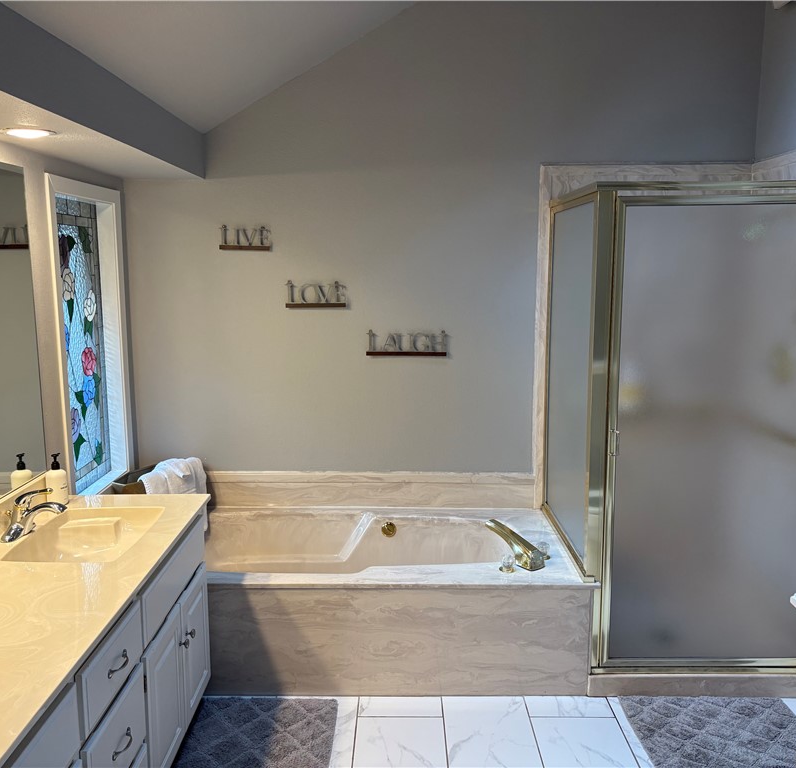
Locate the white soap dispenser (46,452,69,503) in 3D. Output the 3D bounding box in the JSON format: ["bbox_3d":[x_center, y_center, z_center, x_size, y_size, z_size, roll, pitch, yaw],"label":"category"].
[{"bbox_3d":[-1.174,0.326,2.656,0.071,0.173,0.071,0,9,1],"label":"white soap dispenser"}]

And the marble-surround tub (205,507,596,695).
[{"bbox_3d":[-0.205,0.876,3.236,1.844,0.455,0.843,0,9,1],"label":"marble-surround tub"}]

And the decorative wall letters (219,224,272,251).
[{"bbox_3d":[-0.677,-0.649,3.413,0.227,0.113,0.030,0,9,1],"label":"decorative wall letters"}]

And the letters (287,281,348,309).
[{"bbox_3d":[-0.364,-0.400,3.450,0.269,0.124,0.030,0,9,1],"label":"letters"}]

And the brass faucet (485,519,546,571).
[{"bbox_3d":[0.440,0.618,2.982,0.072,0.128,0.273,-8,11,-39],"label":"brass faucet"}]

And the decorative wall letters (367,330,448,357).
[{"bbox_3d":[0.042,-0.182,3.480,0.365,0.118,0.030,0,9,1],"label":"decorative wall letters"}]

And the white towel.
[{"bbox_3d":[-0.914,0.448,3.144,0.250,0.270,0.240,0,9,1],"label":"white towel"}]

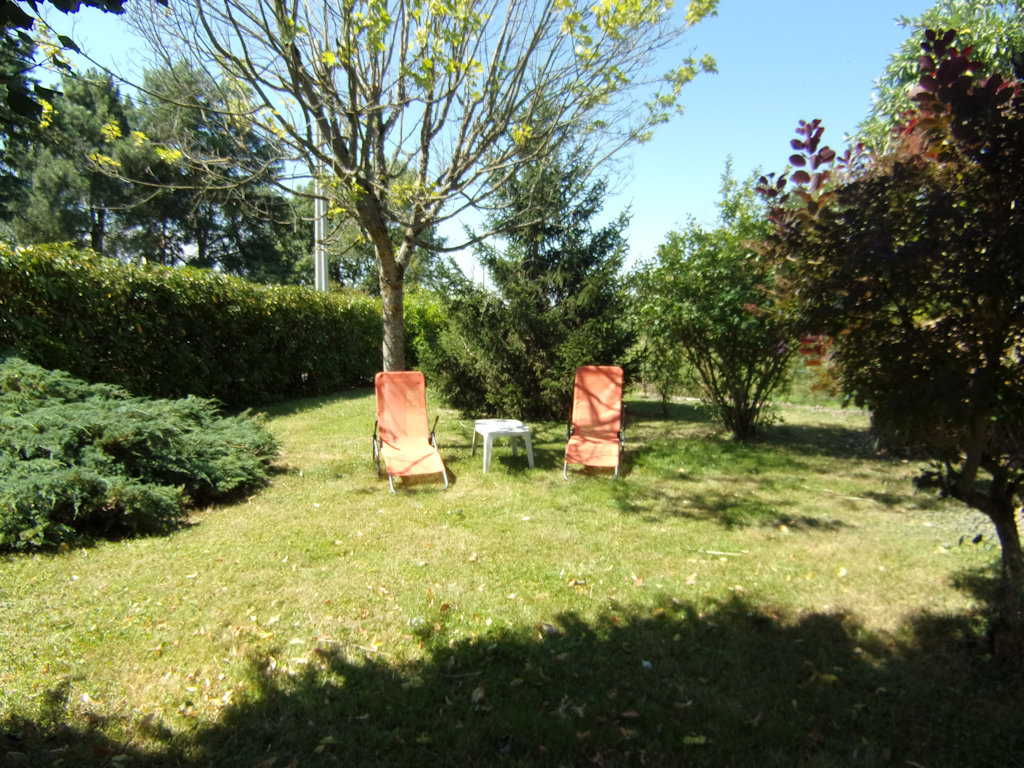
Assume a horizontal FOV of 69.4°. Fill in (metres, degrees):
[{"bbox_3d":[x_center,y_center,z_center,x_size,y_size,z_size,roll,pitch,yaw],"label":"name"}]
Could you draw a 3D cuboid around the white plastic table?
[{"bbox_3d":[-0.100,0.653,7.736,0.500,0.410,0.500,-1,5,-16],"label":"white plastic table"}]

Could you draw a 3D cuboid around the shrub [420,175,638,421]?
[{"bbox_3d":[0.258,-1.649,12.303,3.600,4.250,3.400,0,5,0],"label":"shrub"}]

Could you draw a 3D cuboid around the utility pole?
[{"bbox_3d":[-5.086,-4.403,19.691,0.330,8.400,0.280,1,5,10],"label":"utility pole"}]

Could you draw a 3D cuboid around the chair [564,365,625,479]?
[{"bbox_3d":[0.838,0.370,7.421,0.600,1.030,0.980,1,5,11],"label":"chair"}]

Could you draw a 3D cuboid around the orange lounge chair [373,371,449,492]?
[{"bbox_3d":[-0.958,0.408,6.980,0.600,1.030,0.980,-2,5,-18],"label":"orange lounge chair"}]

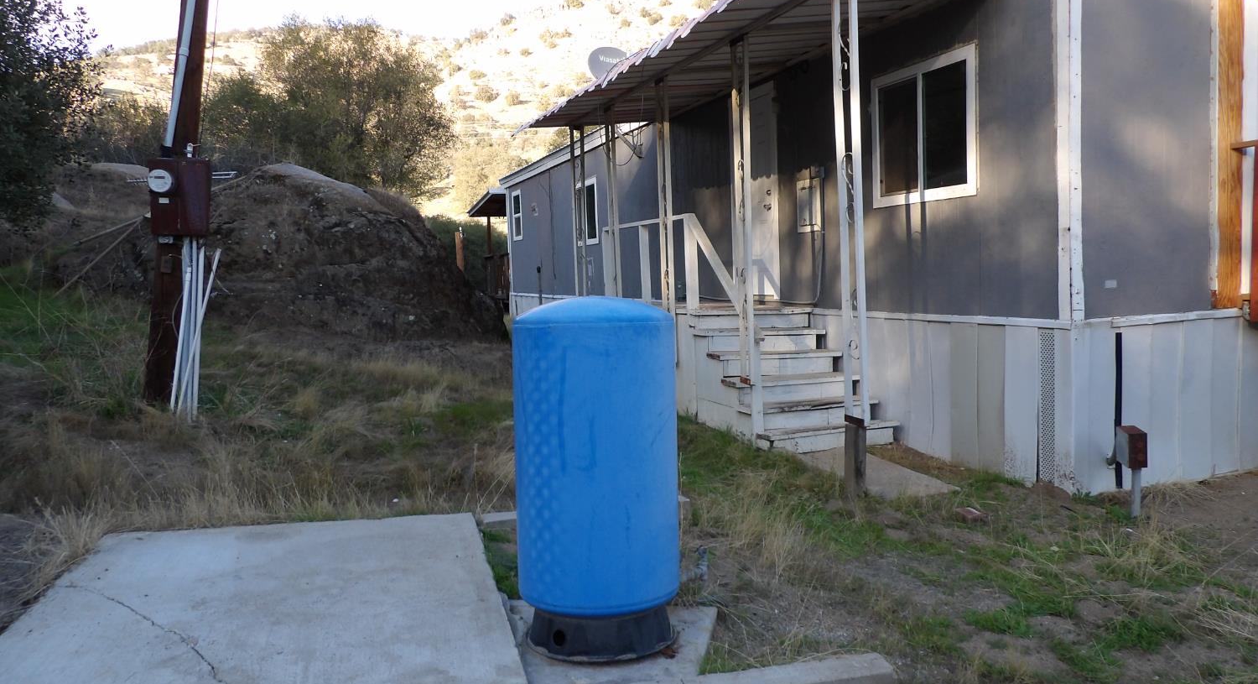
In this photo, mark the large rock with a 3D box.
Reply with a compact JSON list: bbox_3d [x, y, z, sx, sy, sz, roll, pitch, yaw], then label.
[{"bbox_3d":[-5.950,-1.450,14.200,7.000,2.700,4.500,-3,5,-14],"label":"large rock"}]

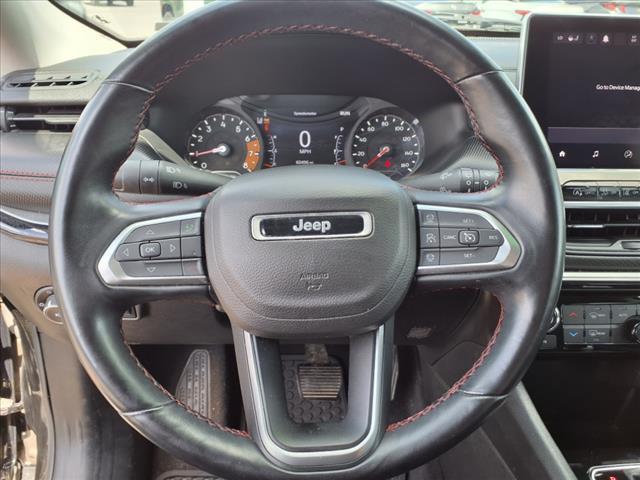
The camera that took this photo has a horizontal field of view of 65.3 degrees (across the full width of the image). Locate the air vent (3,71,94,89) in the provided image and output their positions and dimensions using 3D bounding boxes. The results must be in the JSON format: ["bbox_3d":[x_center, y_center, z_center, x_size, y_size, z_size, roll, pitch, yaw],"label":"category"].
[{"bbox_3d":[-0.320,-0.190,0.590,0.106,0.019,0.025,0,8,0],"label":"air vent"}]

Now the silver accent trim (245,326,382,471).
[{"bbox_3d":[-0.004,0.117,0.378,0.103,0.103,0.022,-2,-7,-1],"label":"silver accent trim"}]

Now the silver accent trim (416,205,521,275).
[{"bbox_3d":[0.114,0.000,0.383,0.079,0.052,0.015,-2,-3,-1],"label":"silver accent trim"}]

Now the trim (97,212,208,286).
[{"bbox_3d":[-0.130,0.007,0.385,0.083,0.053,0.015,-2,-3,-1],"label":"trim"}]

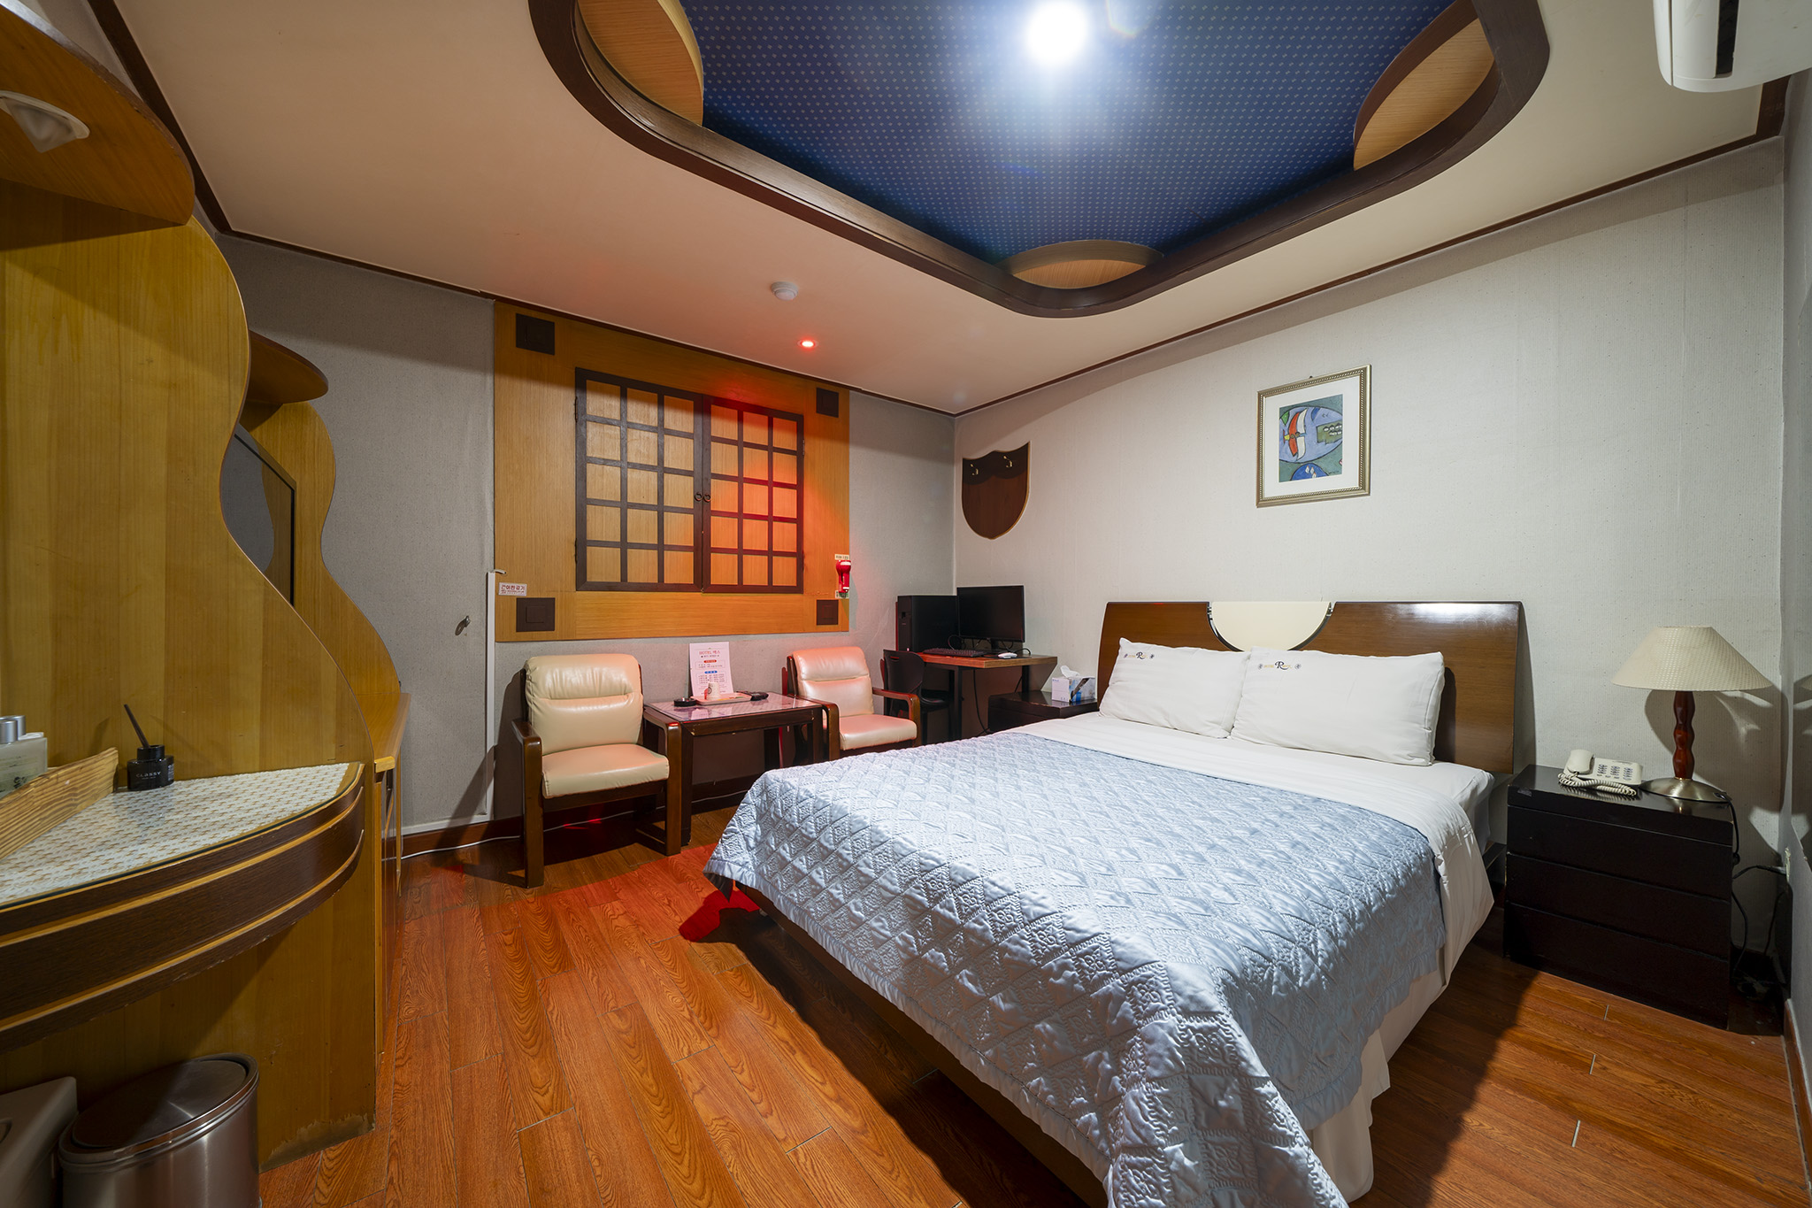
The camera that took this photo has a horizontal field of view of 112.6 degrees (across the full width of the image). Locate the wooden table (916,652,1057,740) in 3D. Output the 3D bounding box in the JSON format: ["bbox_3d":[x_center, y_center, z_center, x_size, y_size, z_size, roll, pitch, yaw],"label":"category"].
[{"bbox_3d":[0.410,0.684,3.847,0.585,0.730,0.800,0,0,-40],"label":"wooden table"}]

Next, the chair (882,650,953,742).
[{"bbox_3d":[0.075,0.674,3.764,0.453,0.785,0.426,0,0,-40],"label":"chair"}]

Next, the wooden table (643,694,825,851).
[{"bbox_3d":[-0.883,0.799,3.107,0.709,0.533,0.581,0,0,-36],"label":"wooden table"}]

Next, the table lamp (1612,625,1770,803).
[{"bbox_3d":[2.262,0.305,1.753,0.280,0.478,0.280,0,0,-40],"label":"table lamp"}]

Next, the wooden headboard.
[{"bbox_3d":[1.593,0.286,2.700,0.140,0.580,1.610,0,0,-40],"label":"wooden headboard"}]

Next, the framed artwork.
[{"bbox_3d":[1.737,-0.699,2.595,0.030,0.523,0.421,0,0,-40],"label":"framed artwork"}]

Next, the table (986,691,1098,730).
[{"bbox_3d":[0.798,0.799,3.390,0.426,0.533,0.485,0,0,-40],"label":"table"}]

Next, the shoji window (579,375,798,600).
[{"bbox_3d":[-1.091,-0.593,3.239,1.205,1.065,0.060,0,0,-36],"label":"shoji window"}]

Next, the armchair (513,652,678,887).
[{"bbox_3d":[-1.355,0.640,2.633,0.560,0.820,0.610,0,0,-36],"label":"armchair"}]

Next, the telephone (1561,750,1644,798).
[{"bbox_3d":[2.160,0.509,1.880,0.176,0.074,0.165,0,0,-40],"label":"telephone"}]

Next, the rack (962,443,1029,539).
[{"bbox_3d":[0.570,-0.719,3.990,0.053,0.586,0.592,0,0,-40],"label":"rack"}]

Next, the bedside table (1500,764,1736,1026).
[{"bbox_3d":[2.082,0.806,1.784,0.370,0.520,0.399,0,0,-40],"label":"bedside table"}]

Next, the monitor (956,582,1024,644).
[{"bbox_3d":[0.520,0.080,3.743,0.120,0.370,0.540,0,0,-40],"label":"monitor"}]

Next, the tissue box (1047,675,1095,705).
[{"bbox_3d":[0.948,0.478,3.417,0.230,0.125,0.115,0,0,-40],"label":"tissue box"}]

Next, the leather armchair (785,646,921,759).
[{"bbox_3d":[-0.325,0.656,3.434,0.570,0.821,0.597,0,0,-34],"label":"leather armchair"}]

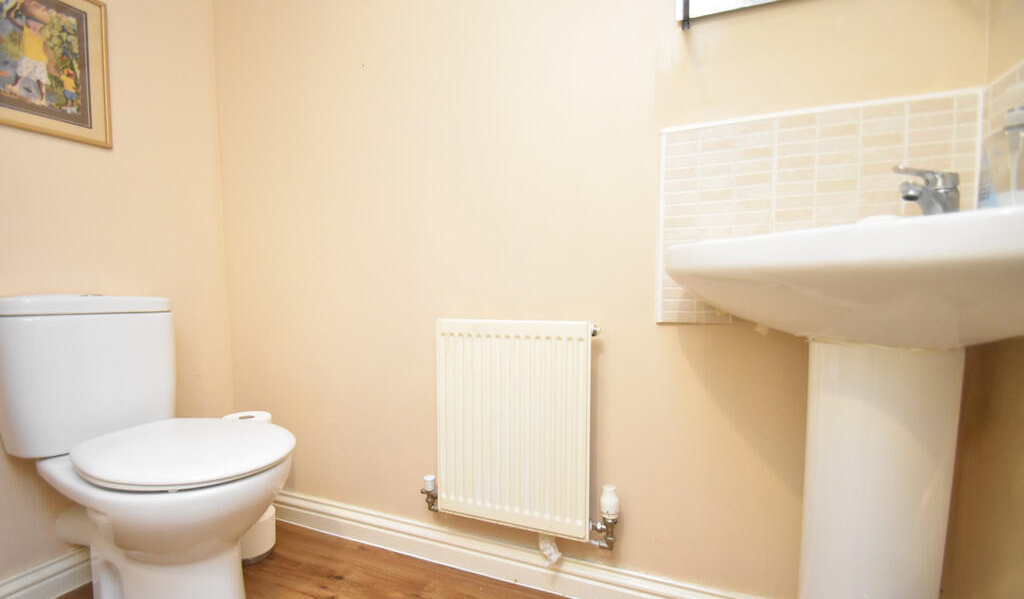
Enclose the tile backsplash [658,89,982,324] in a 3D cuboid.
[{"bbox_3d":[0.576,-0.157,0.849,0.536,0.427,0.014,0,3,21],"label":"tile backsplash"}]

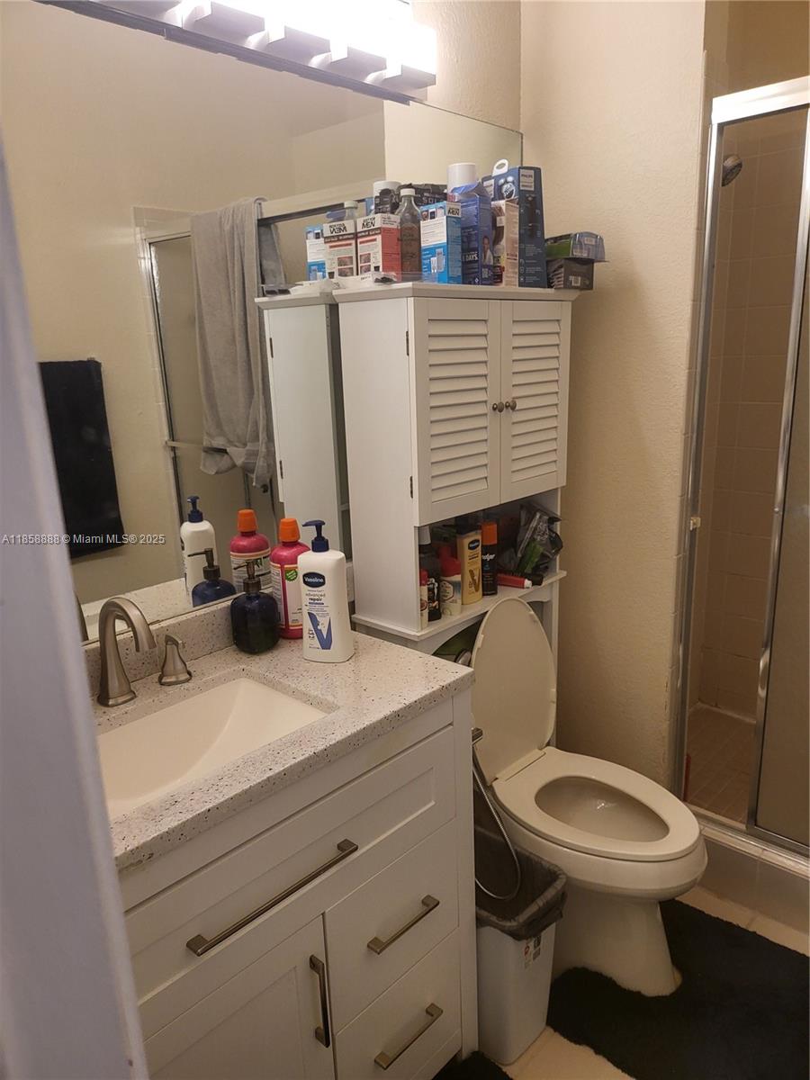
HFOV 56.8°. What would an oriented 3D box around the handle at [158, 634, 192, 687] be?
[{"bbox_3d":[-0.420,0.212,1.356,0.059,0.085,0.059,11,19,43],"label":"handle"}]

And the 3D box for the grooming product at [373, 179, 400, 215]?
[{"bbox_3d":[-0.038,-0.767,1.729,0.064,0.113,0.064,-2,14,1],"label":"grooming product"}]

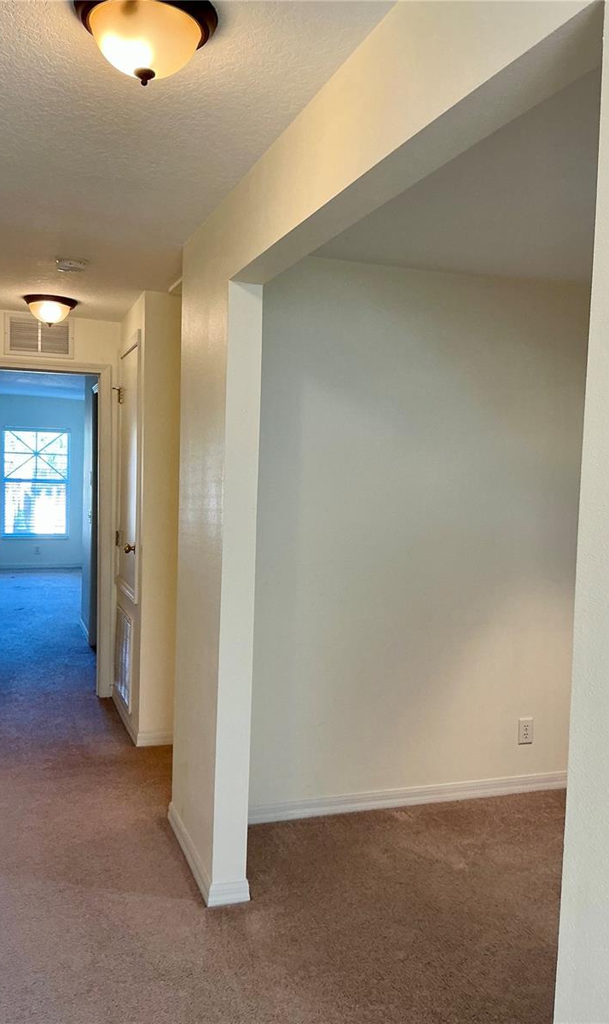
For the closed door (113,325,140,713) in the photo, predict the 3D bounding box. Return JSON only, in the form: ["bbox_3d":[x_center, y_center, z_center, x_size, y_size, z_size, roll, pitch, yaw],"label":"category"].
[{"bbox_3d":[-1.039,0.068,4.871,0.050,2.084,0.823,1,3,-20],"label":"closed door"}]

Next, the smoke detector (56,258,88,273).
[{"bbox_3d":[-1.034,-1.090,3.678,0.135,0.037,0.135,1,3,-20],"label":"smoke detector"}]

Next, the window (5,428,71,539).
[{"bbox_3d":[-3.679,-0.393,11.375,0.876,1.525,0.100,1,3,-20],"label":"window"}]

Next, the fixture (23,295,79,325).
[{"bbox_3d":[-1.402,-1.094,4.574,0.286,0.146,0.286,1,3,-20],"label":"fixture"}]

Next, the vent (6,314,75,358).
[{"bbox_3d":[-1.618,-1.071,5.062,0.408,0.249,0.020,1,3,-20],"label":"vent"}]

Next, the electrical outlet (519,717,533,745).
[{"bbox_3d":[1.052,1.041,3.939,0.079,0.122,0.010,1,3,-20],"label":"electrical outlet"}]

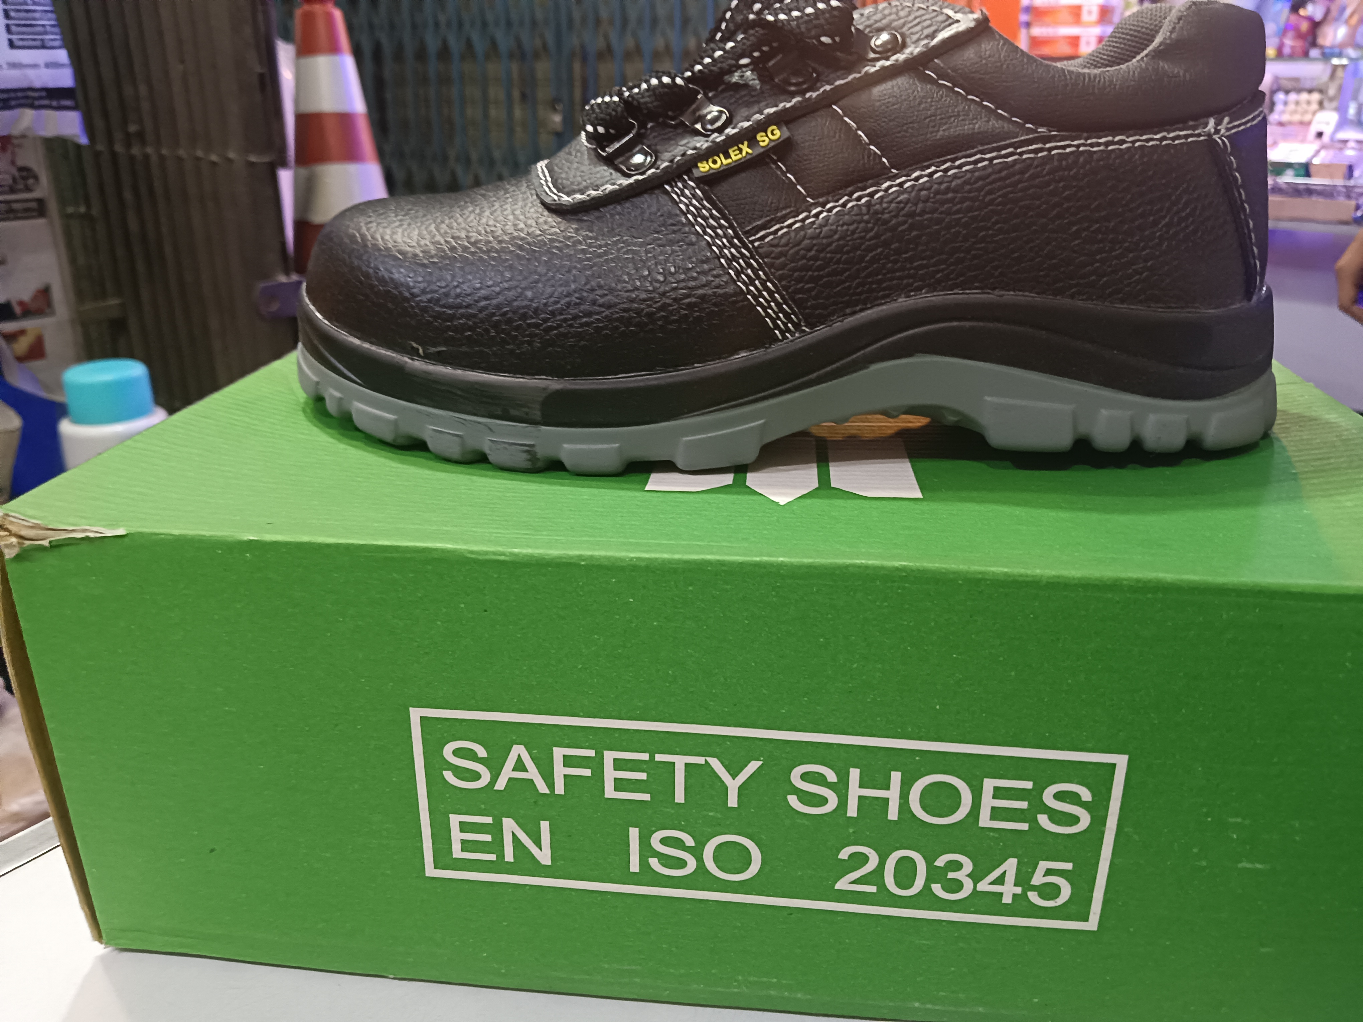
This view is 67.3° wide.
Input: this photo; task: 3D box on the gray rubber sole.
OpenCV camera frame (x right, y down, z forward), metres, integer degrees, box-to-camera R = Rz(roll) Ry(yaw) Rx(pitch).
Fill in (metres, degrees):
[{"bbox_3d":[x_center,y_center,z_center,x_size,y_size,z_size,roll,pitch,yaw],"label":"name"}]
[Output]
[{"bbox_3d":[0.025,-0.044,0.296,0.288,0.033,0.106,1,23,3],"label":"gray rubber sole"}]

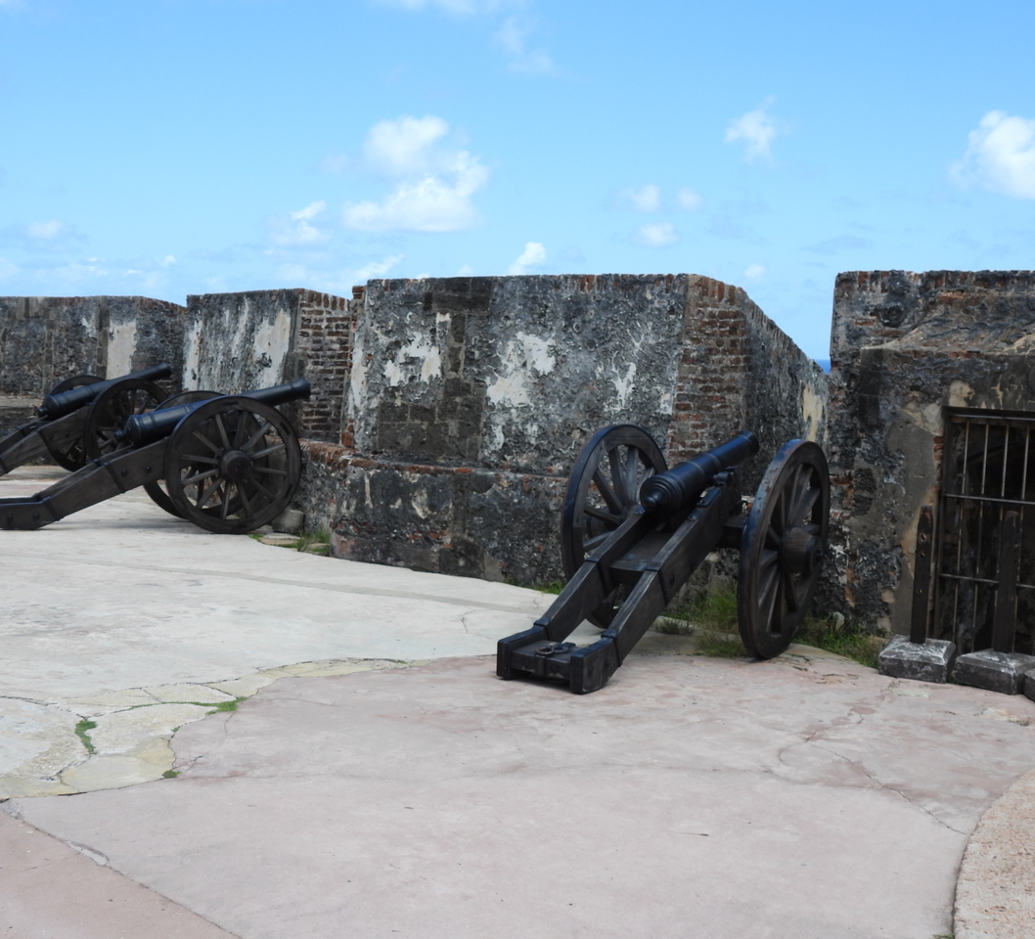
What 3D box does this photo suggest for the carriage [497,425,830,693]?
[{"bbox_3d":[0.797,0.420,7.905,1.420,1.250,2.780,5,6,29],"label":"carriage"}]

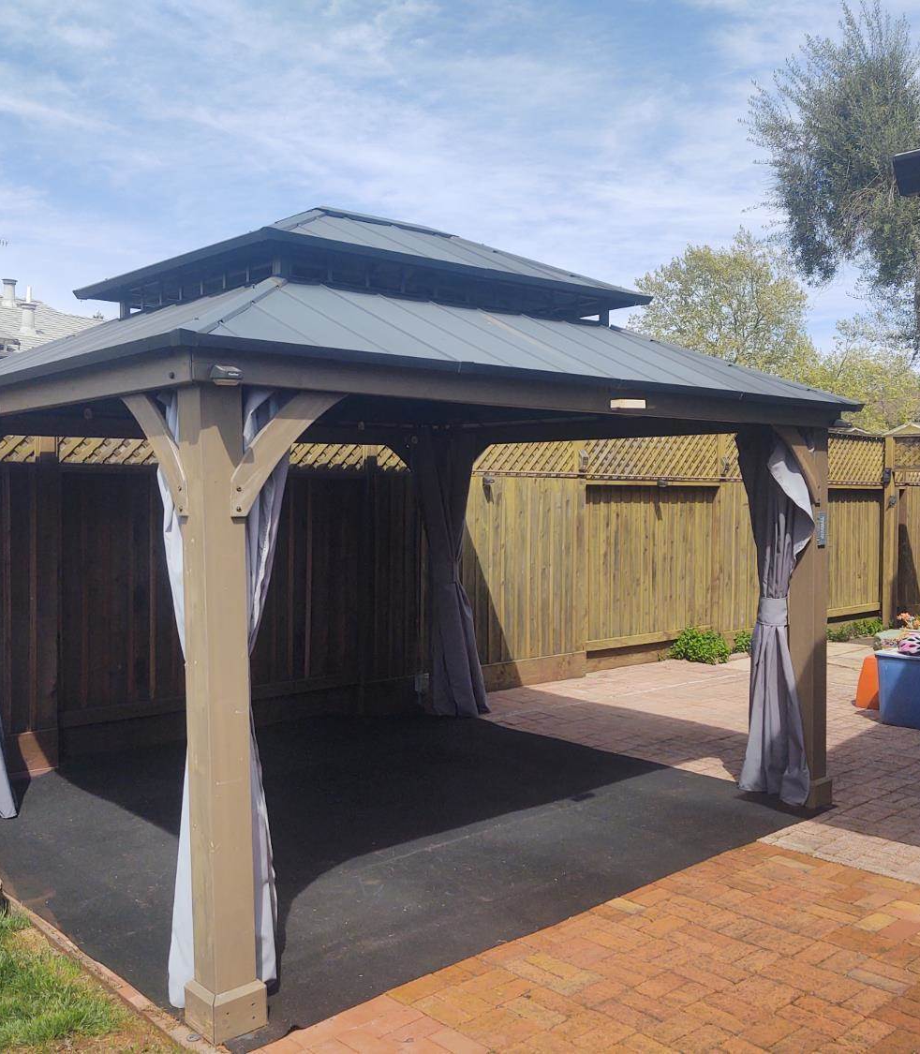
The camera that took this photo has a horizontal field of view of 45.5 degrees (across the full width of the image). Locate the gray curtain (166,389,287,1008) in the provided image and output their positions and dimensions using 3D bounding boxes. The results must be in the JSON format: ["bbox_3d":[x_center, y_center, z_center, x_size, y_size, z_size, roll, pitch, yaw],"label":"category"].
[{"bbox_3d":[-0.771,0.558,3.602,0.280,1.950,0.260,-3,3,-42],"label":"gray curtain"}]

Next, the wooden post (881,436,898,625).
[{"bbox_3d":[5.281,0.004,13.441,0.140,2.320,0.140,-3,3,-42],"label":"wooden post"}]

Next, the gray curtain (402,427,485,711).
[{"bbox_3d":[-0.099,0.325,7.685,0.340,1.930,0.340,-3,3,-42],"label":"gray curtain"}]

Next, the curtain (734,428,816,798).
[{"bbox_3d":[1.643,0.453,5.784,0.250,1.980,0.360,-3,3,-42],"label":"curtain"}]

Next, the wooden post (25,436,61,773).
[{"bbox_3d":[-2.464,0.393,6.534,0.130,2.150,0.120,-3,3,-42],"label":"wooden post"}]

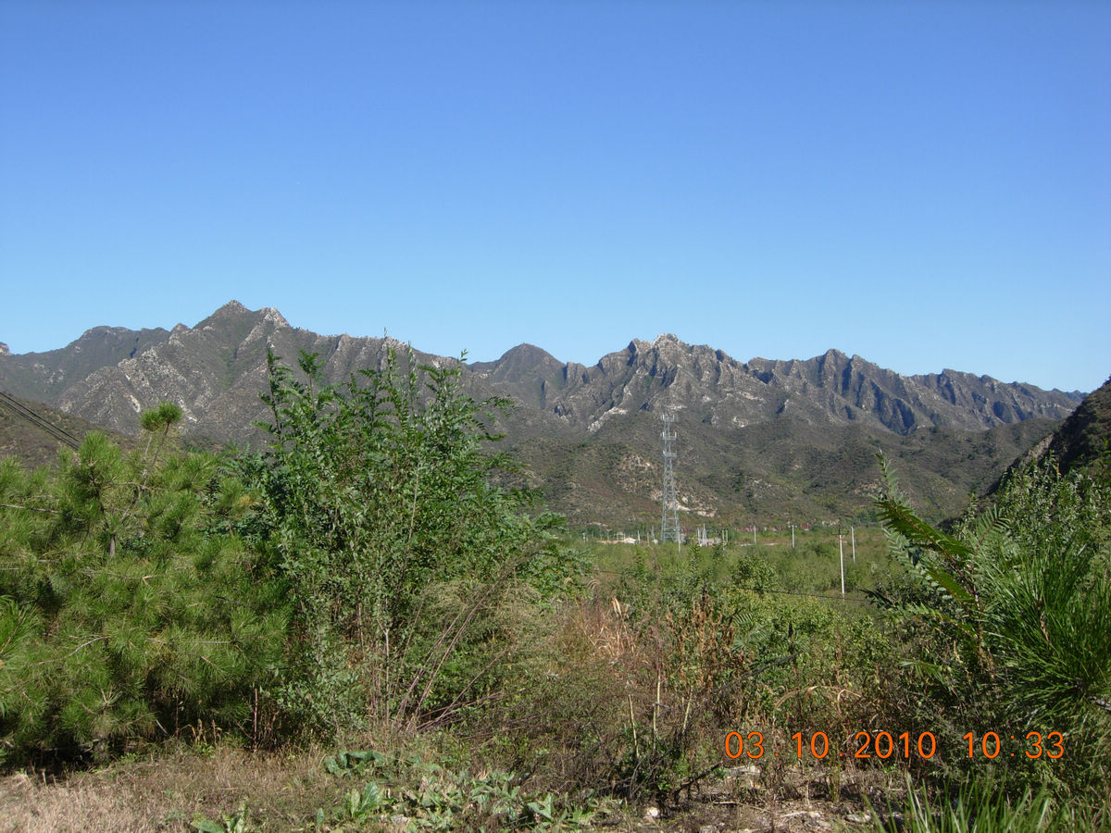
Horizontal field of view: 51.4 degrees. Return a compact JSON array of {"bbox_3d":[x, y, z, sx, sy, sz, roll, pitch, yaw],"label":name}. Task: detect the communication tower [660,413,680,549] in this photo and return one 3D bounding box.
[{"bbox_3d":[37.940,21.440,384.930,5.800,45.000,5.800,-2,-5,6],"label":"communication tower"}]

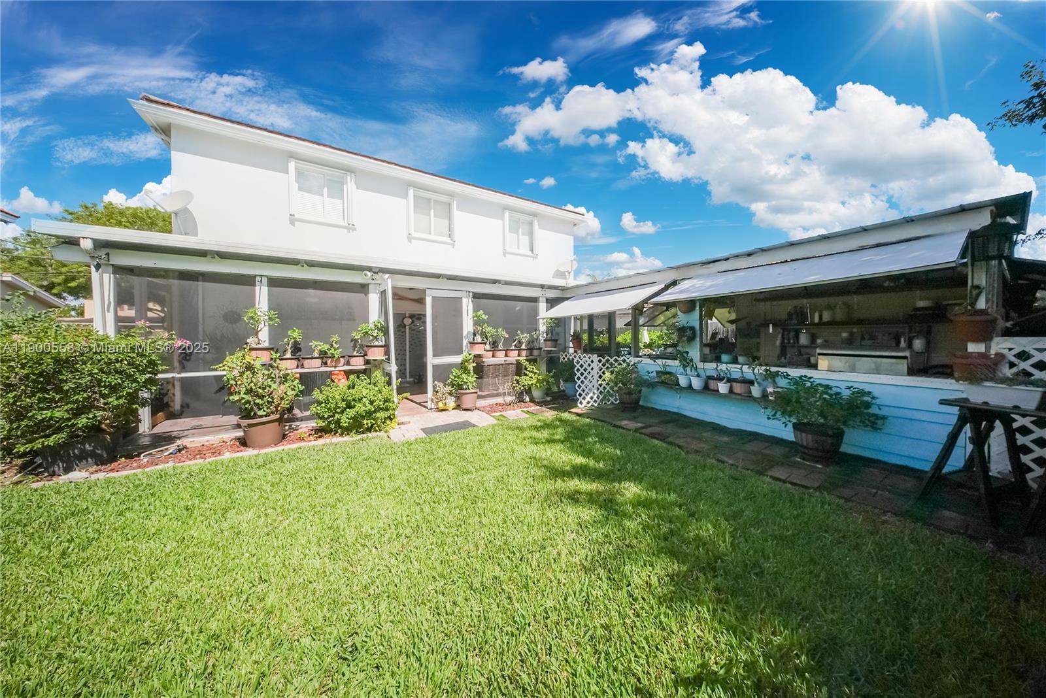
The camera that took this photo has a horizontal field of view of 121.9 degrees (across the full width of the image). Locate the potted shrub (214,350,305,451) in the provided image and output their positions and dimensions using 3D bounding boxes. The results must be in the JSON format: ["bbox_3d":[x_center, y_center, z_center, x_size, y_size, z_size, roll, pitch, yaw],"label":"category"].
[{"bbox_3d":[-3.249,0.584,3.580,0.760,1.170,0.680,-1,2,-29],"label":"potted shrub"}]

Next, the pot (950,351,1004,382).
[{"bbox_3d":[4.028,0.150,2.581,0.230,0.235,0.250,-1,2,-32],"label":"pot"}]

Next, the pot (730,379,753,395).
[{"bbox_3d":[3.062,0.539,4.074,0.200,0.200,0.220,-1,2,-32],"label":"pot"}]

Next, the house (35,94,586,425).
[{"bbox_3d":[-2.890,-2.120,8.691,10.100,6.200,8.500,-1,2,-29],"label":"house"}]

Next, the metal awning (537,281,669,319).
[{"bbox_3d":[1.464,-0.933,5.787,1.040,0.550,2.400,-1,2,-32],"label":"metal awning"}]

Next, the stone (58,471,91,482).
[{"bbox_3d":[-4.134,1.173,2.681,0.220,0.055,0.150,-1,2,-29],"label":"stone"}]

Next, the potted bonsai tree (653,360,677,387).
[{"bbox_3d":[2.461,0.397,4.995,0.250,0.440,0.330,-1,2,-32],"label":"potted bonsai tree"}]

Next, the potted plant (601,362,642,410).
[{"bbox_3d":[1.922,0.665,5.461,0.600,0.870,0.680,-1,2,-32],"label":"potted plant"}]

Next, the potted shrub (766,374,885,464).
[{"bbox_3d":[3.227,0.735,3.152,0.780,0.900,0.900,-1,2,-32],"label":"potted shrub"}]

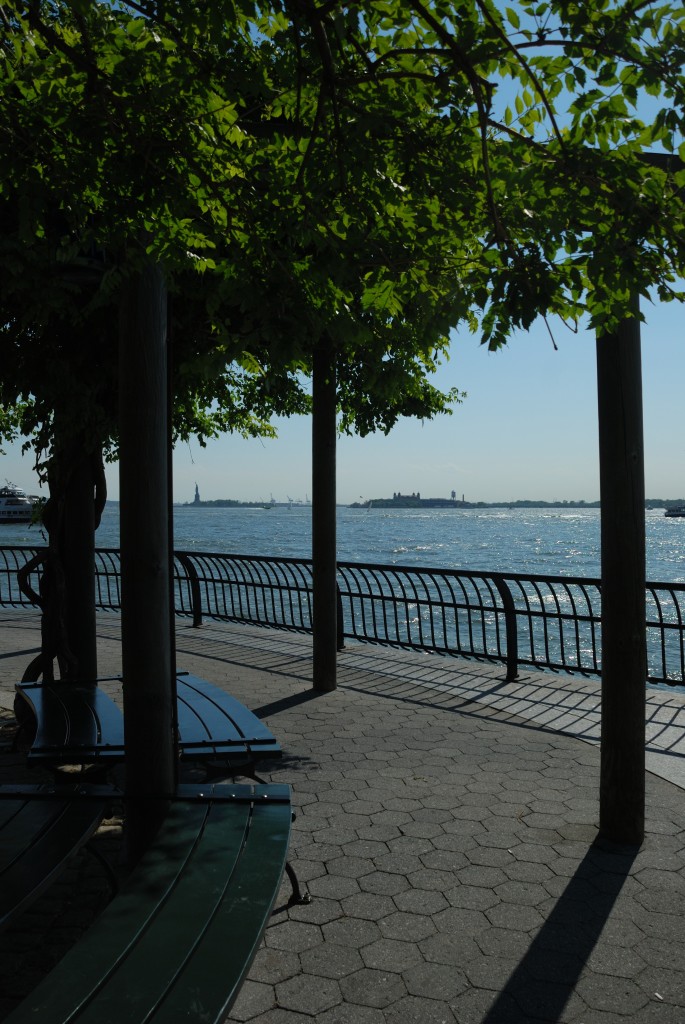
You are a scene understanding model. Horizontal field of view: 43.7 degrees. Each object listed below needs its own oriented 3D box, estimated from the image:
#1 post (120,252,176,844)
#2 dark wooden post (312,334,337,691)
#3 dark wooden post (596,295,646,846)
[{"bbox_3d":[-0.859,0.062,3.711,0.205,2.950,0.205,0,0,0],"label":"post"},{"bbox_3d":[-0.152,0.039,7.354,0.205,2.950,0.205,0,0,0],"label":"dark wooden post"},{"bbox_3d":[1.326,0.060,4.031,0.205,2.950,0.205,0,0,0],"label":"dark wooden post"}]

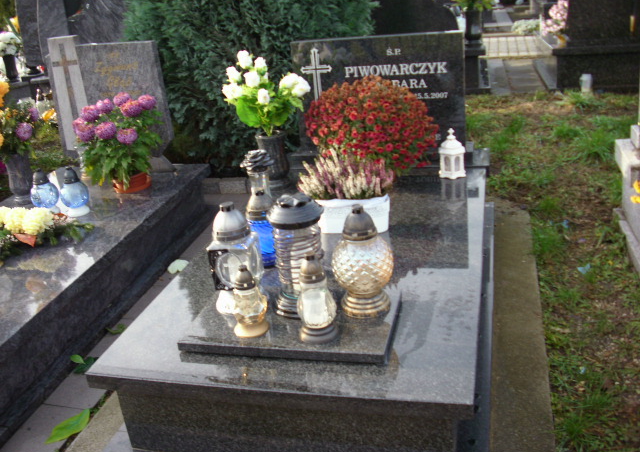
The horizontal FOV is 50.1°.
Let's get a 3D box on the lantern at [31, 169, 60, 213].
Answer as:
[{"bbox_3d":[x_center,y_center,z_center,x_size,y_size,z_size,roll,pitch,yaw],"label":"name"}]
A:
[{"bbox_3d":[-1.381,-0.183,3.424,0.139,0.210,0.139,1,23,14],"label":"lantern"}]

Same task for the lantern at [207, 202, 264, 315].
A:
[{"bbox_3d":[-0.234,0.087,1.910,0.130,0.310,0.130,1,22,14],"label":"lantern"}]

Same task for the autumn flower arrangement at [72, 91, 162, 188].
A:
[{"bbox_3d":[-1.037,-0.442,3.591,0.440,0.497,0.418,1,23,14],"label":"autumn flower arrangement"}]

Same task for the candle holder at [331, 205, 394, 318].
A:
[{"bbox_3d":[0.117,0.089,1.914,0.180,0.306,0.180,1,23,14],"label":"candle holder"}]

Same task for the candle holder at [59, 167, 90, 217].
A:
[{"bbox_3d":[-1.201,-0.179,3.320,0.135,0.206,0.135,1,22,14],"label":"candle holder"}]

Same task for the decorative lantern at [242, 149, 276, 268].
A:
[{"bbox_3d":[-0.197,-0.065,2.277,0.125,0.372,0.125,1,22,14],"label":"decorative lantern"}]

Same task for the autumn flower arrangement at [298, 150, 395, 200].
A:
[{"bbox_3d":[0.097,-0.188,2.499,0.335,0.175,0.210,1,22,14],"label":"autumn flower arrangement"}]

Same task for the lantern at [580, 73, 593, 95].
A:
[{"bbox_3d":[2.317,-1.245,5.953,0.096,0.184,0.096,1,23,14],"label":"lantern"}]

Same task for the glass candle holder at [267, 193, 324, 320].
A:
[{"bbox_3d":[-0.064,0.081,1.929,0.154,0.342,0.154,1,23,14],"label":"glass candle holder"}]

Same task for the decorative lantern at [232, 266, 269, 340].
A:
[{"bbox_3d":[-0.197,0.198,1.867,0.091,0.197,0.091,1,23,14],"label":"decorative lantern"}]

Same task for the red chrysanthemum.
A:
[{"bbox_3d":[0.220,-0.408,2.931,0.570,0.477,0.541,1,23,14],"label":"red chrysanthemum"}]

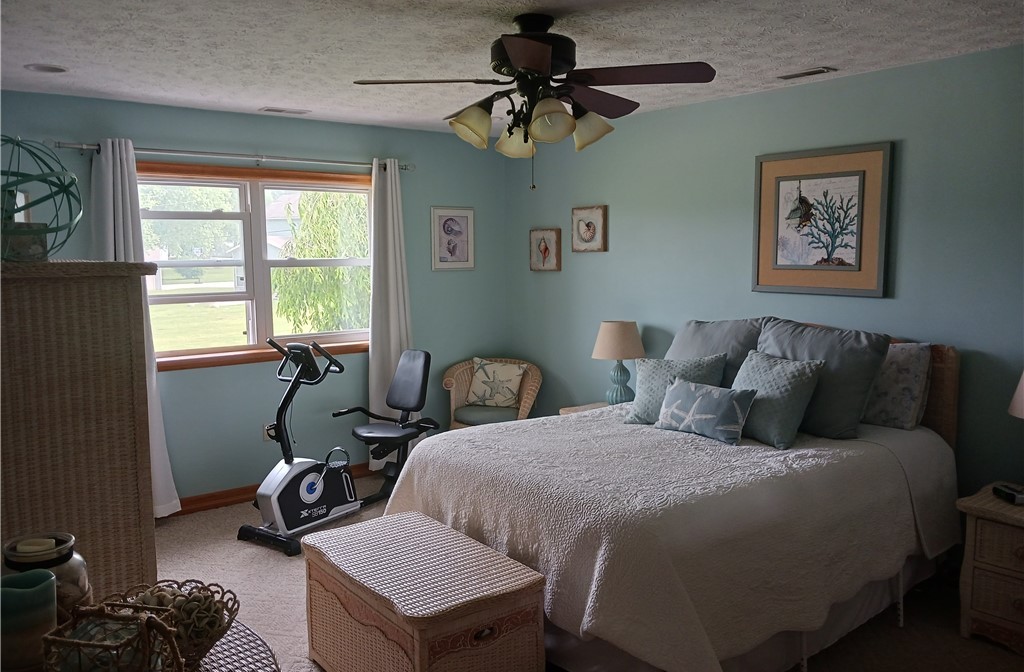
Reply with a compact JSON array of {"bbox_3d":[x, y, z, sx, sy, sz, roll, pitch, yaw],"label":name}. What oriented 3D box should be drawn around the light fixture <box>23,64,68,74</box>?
[{"bbox_3d":[-2.138,-1.222,3.663,0.190,0.025,0.190,-5,8,-37],"label":"light fixture"}]

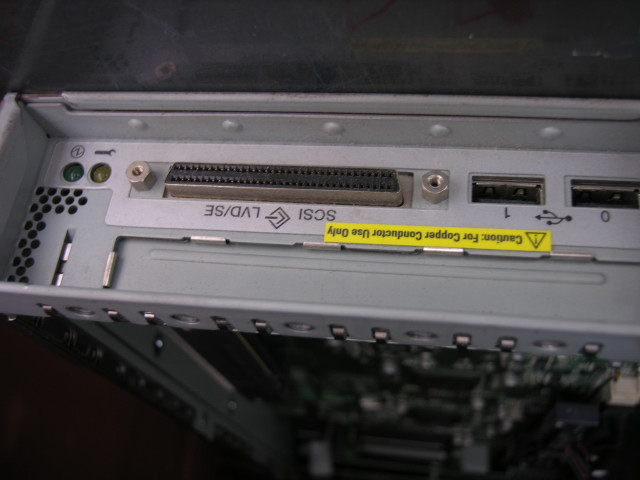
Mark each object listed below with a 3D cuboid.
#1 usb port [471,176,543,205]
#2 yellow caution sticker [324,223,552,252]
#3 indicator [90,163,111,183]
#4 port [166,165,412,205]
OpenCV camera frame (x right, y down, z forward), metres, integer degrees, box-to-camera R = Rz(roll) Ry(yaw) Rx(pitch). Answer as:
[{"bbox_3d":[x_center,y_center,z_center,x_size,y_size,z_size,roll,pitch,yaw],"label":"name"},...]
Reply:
[{"bbox_3d":[0.036,-0.008,0.134,0.013,0.009,0.006,3,67,9],"label":"usb port"},{"bbox_3d":[0.022,-0.001,0.128,0.042,0.001,0.004,3,67,9],"label":"yellow caution sticker"},{"bbox_3d":[-0.046,-0.013,0.145,0.005,0.005,0.005,3,67,9],"label":"indicator"},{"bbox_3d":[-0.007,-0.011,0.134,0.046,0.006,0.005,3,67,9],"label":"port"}]

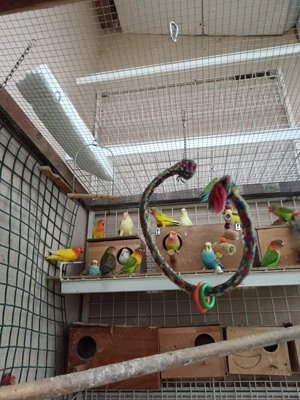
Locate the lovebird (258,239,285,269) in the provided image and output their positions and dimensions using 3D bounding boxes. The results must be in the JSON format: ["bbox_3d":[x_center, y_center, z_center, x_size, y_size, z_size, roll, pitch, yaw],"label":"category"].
[{"bbox_3d":[0.381,0.171,0.979,0.082,0.093,0.048,-7,-22,13],"label":"lovebird"}]

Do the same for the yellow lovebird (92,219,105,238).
[{"bbox_3d":[-0.206,0.117,1.245,0.046,0.080,0.085,13,-26,-32],"label":"yellow lovebird"}]

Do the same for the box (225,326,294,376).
[{"bbox_3d":[0.354,0.504,1.059,0.186,0.135,0.142,-2,-21,8],"label":"box"}]

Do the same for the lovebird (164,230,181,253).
[{"bbox_3d":[0.080,0.151,1.129,0.053,0.085,0.105,-5,-22,8],"label":"lovebird"}]

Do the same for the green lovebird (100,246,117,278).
[{"bbox_3d":[-0.136,0.202,1.027,0.068,0.095,0.048,19,-29,-41],"label":"green lovebird"}]

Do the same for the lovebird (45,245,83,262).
[{"bbox_3d":[-0.290,0.185,1.058,0.122,0.059,0.046,7,-23,-20],"label":"lovebird"}]

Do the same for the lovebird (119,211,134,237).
[{"bbox_3d":[-0.092,0.095,1.224,0.050,0.094,0.085,2,-22,-8],"label":"lovebird"}]

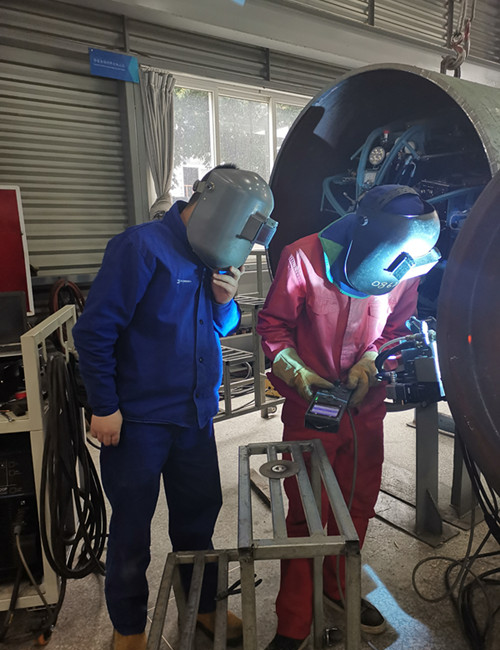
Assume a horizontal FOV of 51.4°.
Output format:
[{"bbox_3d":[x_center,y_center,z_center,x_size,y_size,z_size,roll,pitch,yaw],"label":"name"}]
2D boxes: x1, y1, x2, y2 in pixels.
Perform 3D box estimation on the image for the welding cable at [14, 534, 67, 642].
[{"bbox_3d":[-0.734,0.916,1.820,0.170,0.390,0.150,-2,10,0],"label":"welding cable"}]

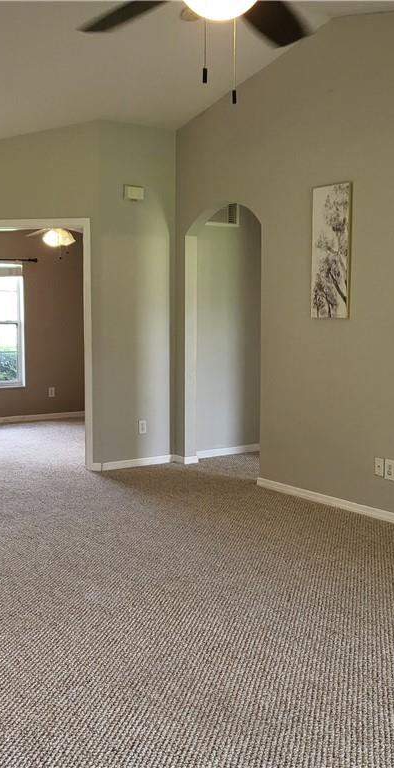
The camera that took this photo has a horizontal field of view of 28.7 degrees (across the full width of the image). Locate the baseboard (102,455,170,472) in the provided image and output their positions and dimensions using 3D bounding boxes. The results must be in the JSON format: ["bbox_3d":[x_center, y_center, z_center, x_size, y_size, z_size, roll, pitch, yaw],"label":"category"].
[{"bbox_3d":[-0.551,0.712,6.989,0.740,0.072,0.020,-4,6,-36],"label":"baseboard"}]

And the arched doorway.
[{"bbox_3d":[0.254,-0.348,6.528,0.140,2.270,1.030,-4,6,-36],"label":"arched doorway"}]

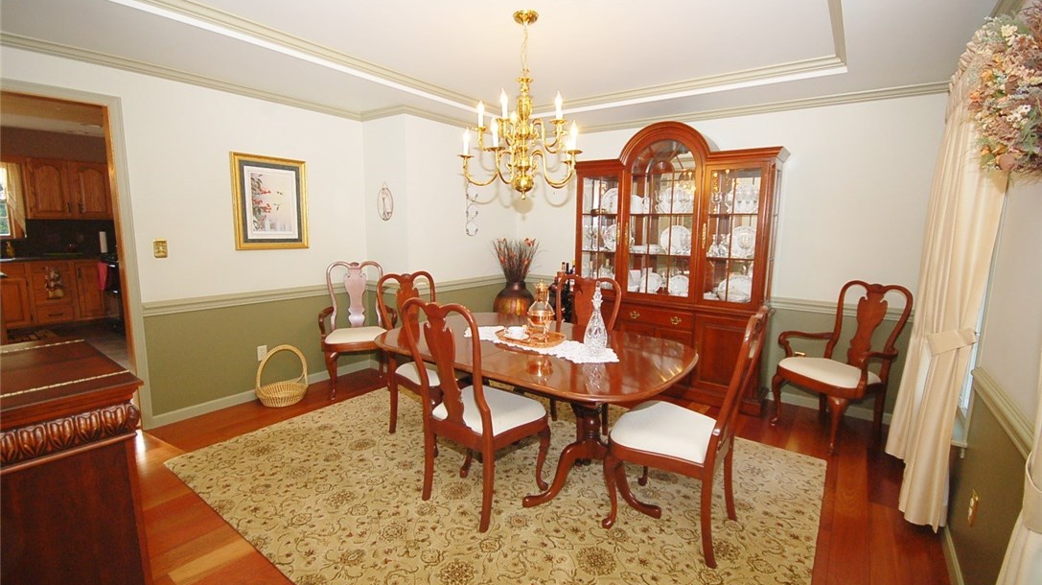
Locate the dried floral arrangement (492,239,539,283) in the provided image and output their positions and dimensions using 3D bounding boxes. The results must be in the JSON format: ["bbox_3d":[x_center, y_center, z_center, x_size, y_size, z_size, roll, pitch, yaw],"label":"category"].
[{"bbox_3d":[-0.060,-0.315,4.369,0.450,0.460,0.430,1,9,-1],"label":"dried floral arrangement"}]

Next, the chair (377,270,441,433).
[{"bbox_3d":[-0.577,0.429,2.919,0.570,1.090,0.530,8,12,37],"label":"chair"}]

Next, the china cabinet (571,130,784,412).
[{"bbox_3d":[1.276,-0.286,3.821,1.700,2.220,0.450,9,12,37],"label":"china cabinet"}]

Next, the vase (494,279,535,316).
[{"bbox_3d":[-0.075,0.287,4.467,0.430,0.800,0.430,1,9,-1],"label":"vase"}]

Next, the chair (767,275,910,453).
[{"bbox_3d":[2.150,0.468,2.937,0.590,1.060,0.610,-1,10,-18],"label":"chair"}]

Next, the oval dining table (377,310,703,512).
[{"bbox_3d":[0.062,0.663,2.607,1.735,0.760,1.170,8,12,37],"label":"oval dining table"}]

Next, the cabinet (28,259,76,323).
[{"bbox_3d":[-5.830,-0.022,5.383,0.600,0.787,0.367,9,12,37],"label":"cabinet"}]

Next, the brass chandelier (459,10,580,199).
[{"bbox_3d":[0.010,-1.000,2.370,0.675,0.960,0.675,2,9,0],"label":"brass chandelier"}]

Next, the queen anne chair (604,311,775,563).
[{"bbox_3d":[0.774,0.602,2.060,0.570,1.090,0.530,8,11,35],"label":"queen anne chair"}]

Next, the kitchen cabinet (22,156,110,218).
[{"bbox_3d":[-5.725,-1.295,5.515,0.320,0.725,0.775,9,12,37],"label":"kitchen cabinet"}]

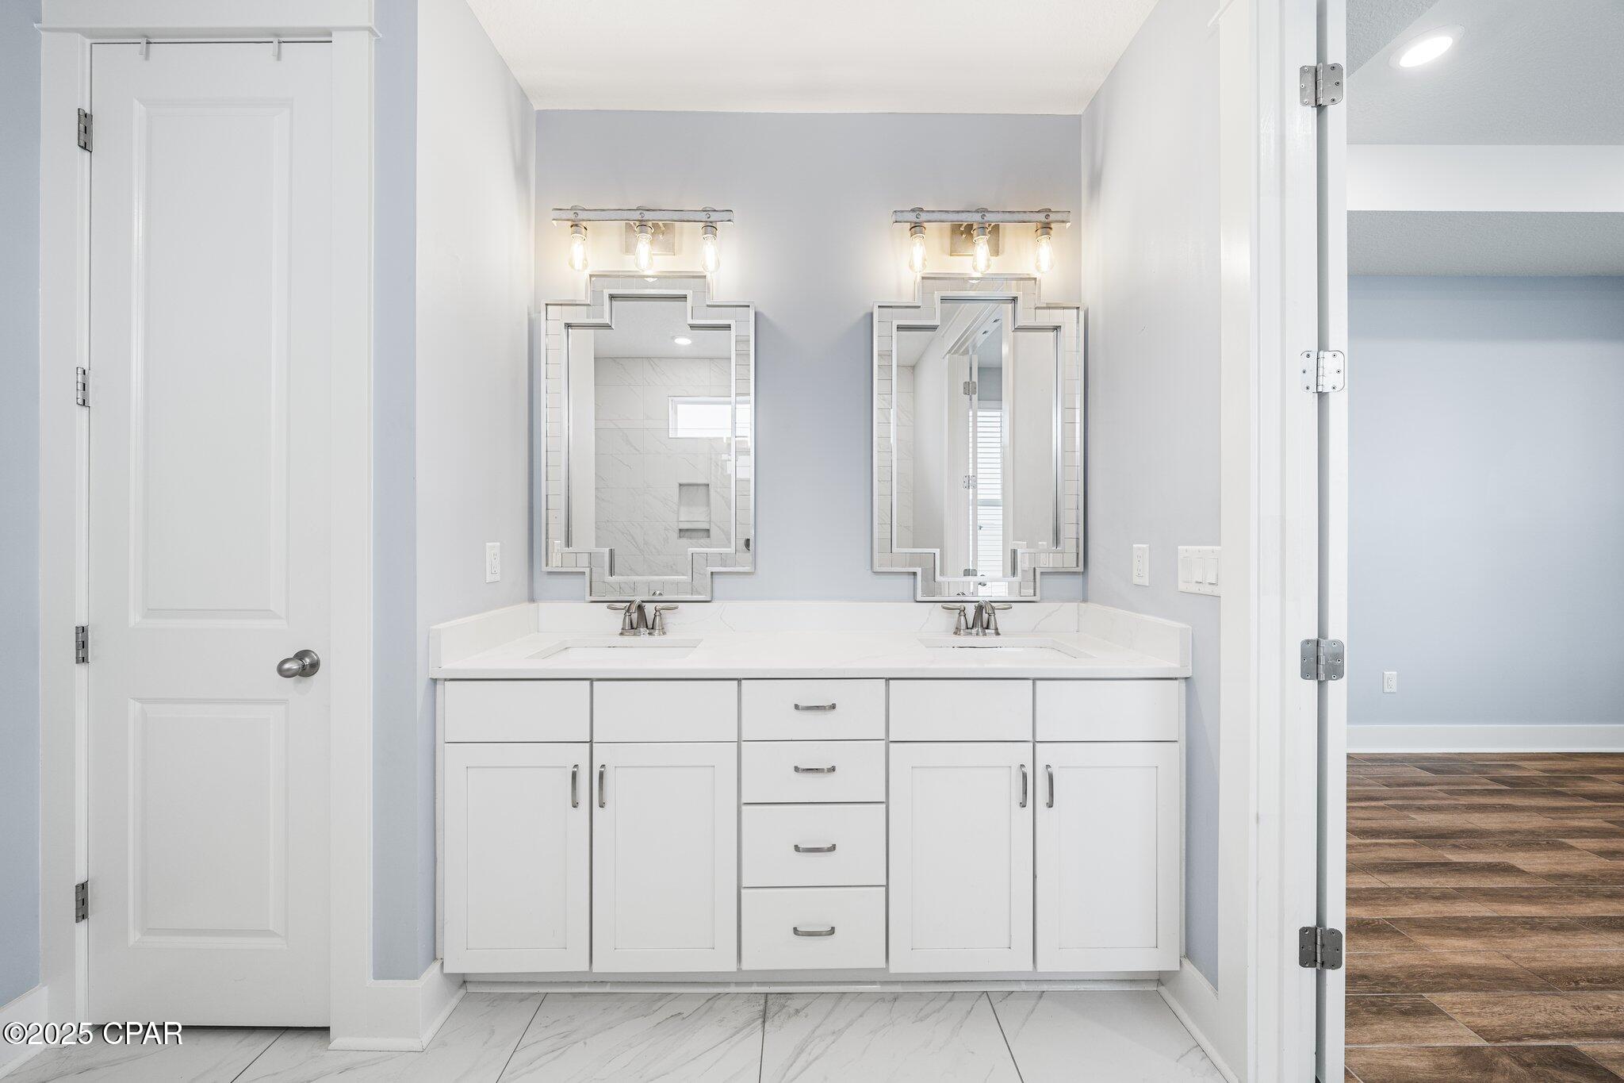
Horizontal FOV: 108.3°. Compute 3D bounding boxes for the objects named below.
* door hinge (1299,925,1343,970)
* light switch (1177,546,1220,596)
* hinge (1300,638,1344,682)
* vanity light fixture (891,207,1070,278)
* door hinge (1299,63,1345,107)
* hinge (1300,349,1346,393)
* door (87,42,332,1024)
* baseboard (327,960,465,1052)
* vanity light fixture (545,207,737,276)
[{"bbox_3d":[1.095,0.874,1.262,0.093,0.089,0.015,0,0,0],"label":"door hinge"},{"bbox_3d":[0.950,0.071,1.447,0.011,0.118,0.162,0,0,0],"label":"light switch"},{"bbox_3d":[1.097,0.255,1.262,0.093,0.089,0.015,0,0,0],"label":"hinge"},{"bbox_3d":[0.555,-0.983,1.970,0.590,0.216,0.125,0,0,0],"label":"vanity light fixture"},{"bbox_3d":[1.096,-0.981,1.262,0.093,0.089,0.015,0,0,0],"label":"door hinge"},{"bbox_3d":[1.098,-0.365,1.262,0.093,0.089,0.015,0,0,0],"label":"hinge"},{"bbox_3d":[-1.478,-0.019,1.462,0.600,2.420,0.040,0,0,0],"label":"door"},{"bbox_3d":[-1.040,1.142,1.485,0.228,0.136,0.180,0,0,0],"label":"baseboard"},{"bbox_3d":[-0.550,-0.985,1.970,0.590,0.216,0.125,0,0,0],"label":"vanity light fixture"}]

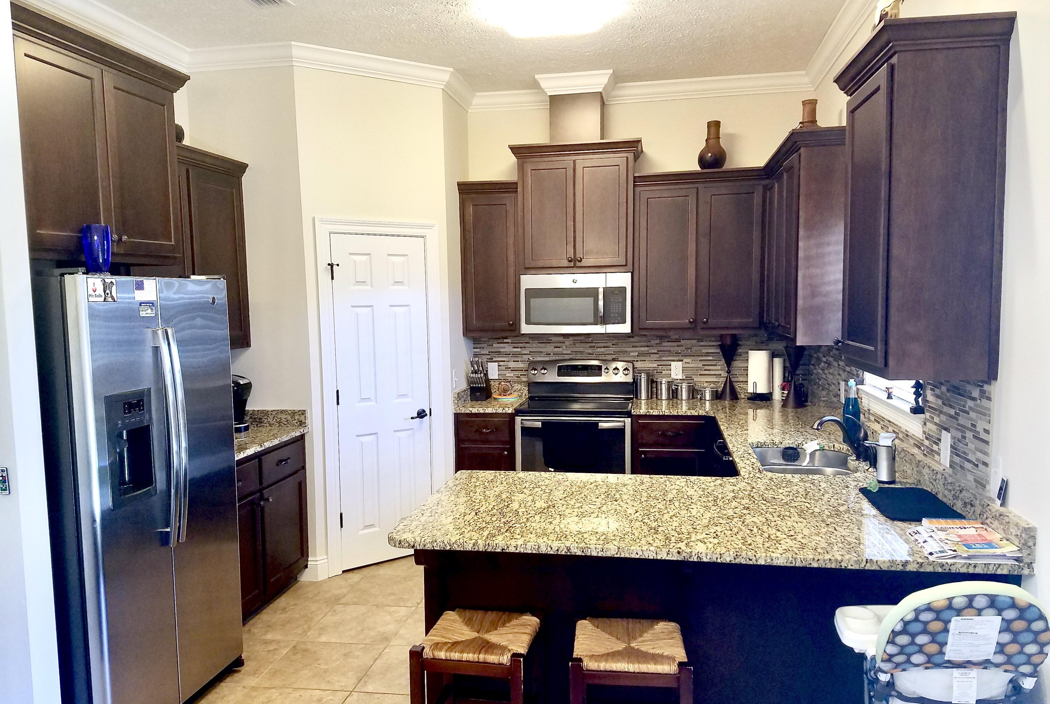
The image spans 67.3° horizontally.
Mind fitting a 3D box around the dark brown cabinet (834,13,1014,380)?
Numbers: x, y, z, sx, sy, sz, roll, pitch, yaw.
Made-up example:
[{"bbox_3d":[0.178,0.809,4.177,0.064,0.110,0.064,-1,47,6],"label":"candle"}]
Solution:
[{"bbox_3d":[1.311,-0.473,2.692,0.355,1.075,0.690,0,5,10],"label":"dark brown cabinet"}]

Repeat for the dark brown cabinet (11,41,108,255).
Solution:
[{"bbox_3d":[-1.898,-0.718,2.910,0.510,0.735,0.435,0,5,10],"label":"dark brown cabinet"}]

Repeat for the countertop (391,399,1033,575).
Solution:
[{"bbox_3d":[0.760,0.473,3.994,1.882,0.045,3.406,0,4,10],"label":"countertop"}]

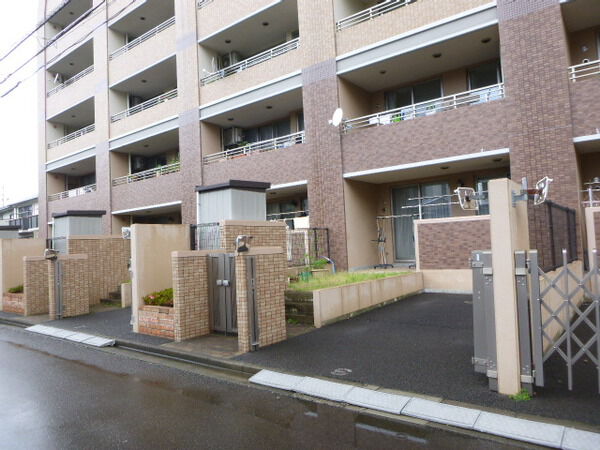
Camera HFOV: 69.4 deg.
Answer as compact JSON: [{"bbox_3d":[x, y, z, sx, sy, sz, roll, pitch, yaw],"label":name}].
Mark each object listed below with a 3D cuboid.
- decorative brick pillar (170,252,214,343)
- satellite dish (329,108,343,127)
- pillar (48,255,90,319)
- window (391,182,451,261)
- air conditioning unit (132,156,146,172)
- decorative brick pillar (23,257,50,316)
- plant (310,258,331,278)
[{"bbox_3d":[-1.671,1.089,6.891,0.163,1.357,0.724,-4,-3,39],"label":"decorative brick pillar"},{"bbox_3d":[0.988,-2.918,11.793,0.300,0.480,0.460,-1,-3,-31],"label":"satellite dish"},{"bbox_3d":[-5.132,1.354,9.678,0.184,1.357,0.816,-4,-3,39],"label":"pillar"},{"bbox_3d":[3.557,-0.066,12.614,1.795,2.244,0.122,-4,-3,39],"label":"window"},{"bbox_3d":[-7.683,-2.896,20.743,0.800,0.600,0.300,-4,-3,39],"label":"air conditioning unit"},{"bbox_3d":[-6.161,1.426,10.398,0.173,1.367,0.755,-4,-3,39],"label":"decorative brick pillar"},{"bbox_3d":[0.468,0.992,9.884,0.377,0.428,0.357,-4,-3,39],"label":"plant"}]

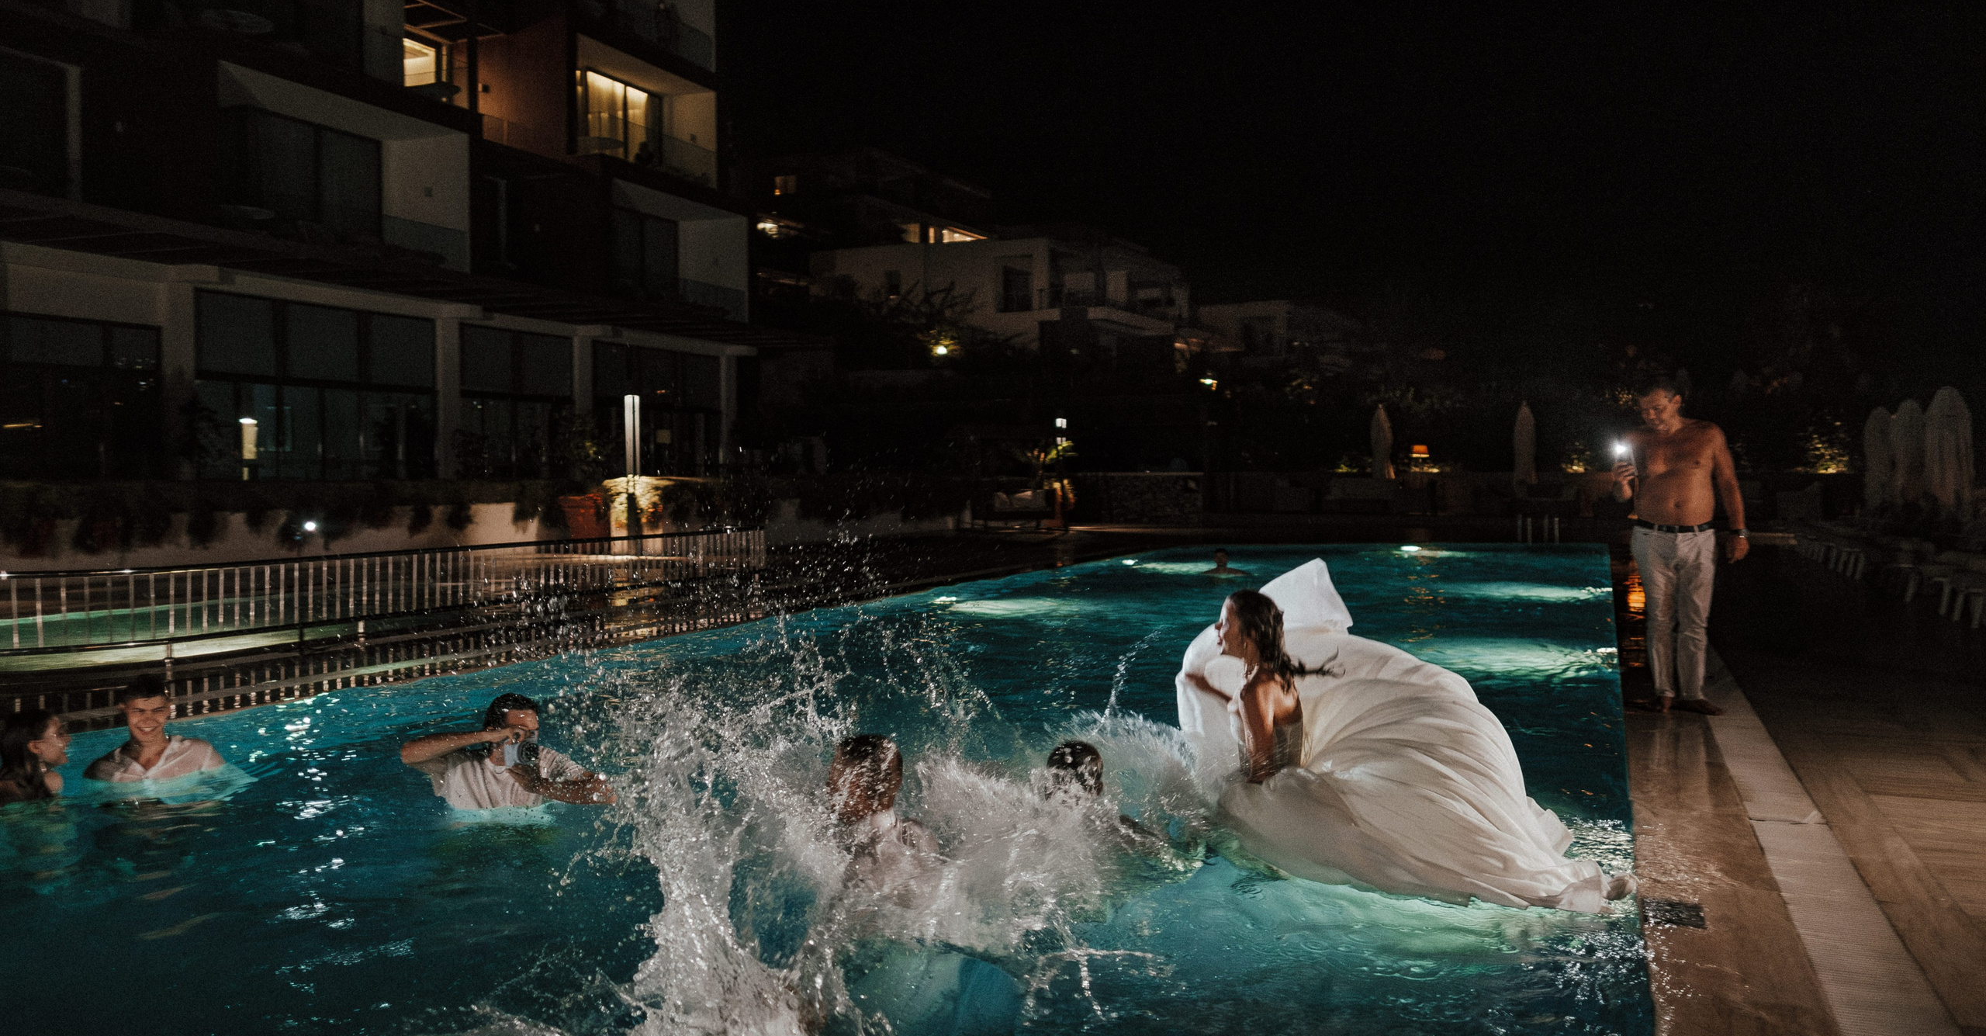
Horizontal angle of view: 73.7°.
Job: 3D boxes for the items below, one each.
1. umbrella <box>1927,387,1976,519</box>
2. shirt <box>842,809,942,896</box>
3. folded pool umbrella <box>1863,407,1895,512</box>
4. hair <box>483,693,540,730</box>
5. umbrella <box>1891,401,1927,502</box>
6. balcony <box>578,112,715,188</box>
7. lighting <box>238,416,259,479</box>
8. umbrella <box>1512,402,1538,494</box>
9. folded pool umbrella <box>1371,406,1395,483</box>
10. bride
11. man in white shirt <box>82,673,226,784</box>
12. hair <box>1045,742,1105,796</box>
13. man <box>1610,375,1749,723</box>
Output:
[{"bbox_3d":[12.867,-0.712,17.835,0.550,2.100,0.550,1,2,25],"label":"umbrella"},{"bbox_3d":[-0.293,1.070,3.878,0.420,0.450,0.280,2,3,37],"label":"shirt"},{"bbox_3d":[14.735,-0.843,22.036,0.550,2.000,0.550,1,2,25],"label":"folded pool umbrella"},{"bbox_3d":[-1.715,0.696,4.720,0.200,0.160,0.175,1,2,33],"label":"hair"},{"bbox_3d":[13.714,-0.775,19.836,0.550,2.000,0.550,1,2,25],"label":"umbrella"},{"bbox_3d":[-8.929,-8.840,32.039,1.750,1.050,5.100,1,2,25],"label":"balcony"},{"bbox_3d":[-11.978,-1.084,21.318,0.260,1.100,0.260,1,2,25],"label":"lighting"},{"bbox_3d":[11.061,-1.341,27.536,0.450,2.150,0.450,1,2,25],"label":"umbrella"},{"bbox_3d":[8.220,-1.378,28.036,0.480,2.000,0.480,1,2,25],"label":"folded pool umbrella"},{"bbox_3d":[1.266,0.664,4.307,1.390,1.020,0.810,1,2,25],"label":"bride"},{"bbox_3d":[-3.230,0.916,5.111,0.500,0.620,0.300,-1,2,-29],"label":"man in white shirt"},{"bbox_3d":[0.259,0.809,4.250,0.175,0.190,0.200,1,2,18],"label":"hair"},{"bbox_3d":[3.613,0.144,7.000,0.620,1.740,0.460,1,2,35],"label":"man"}]

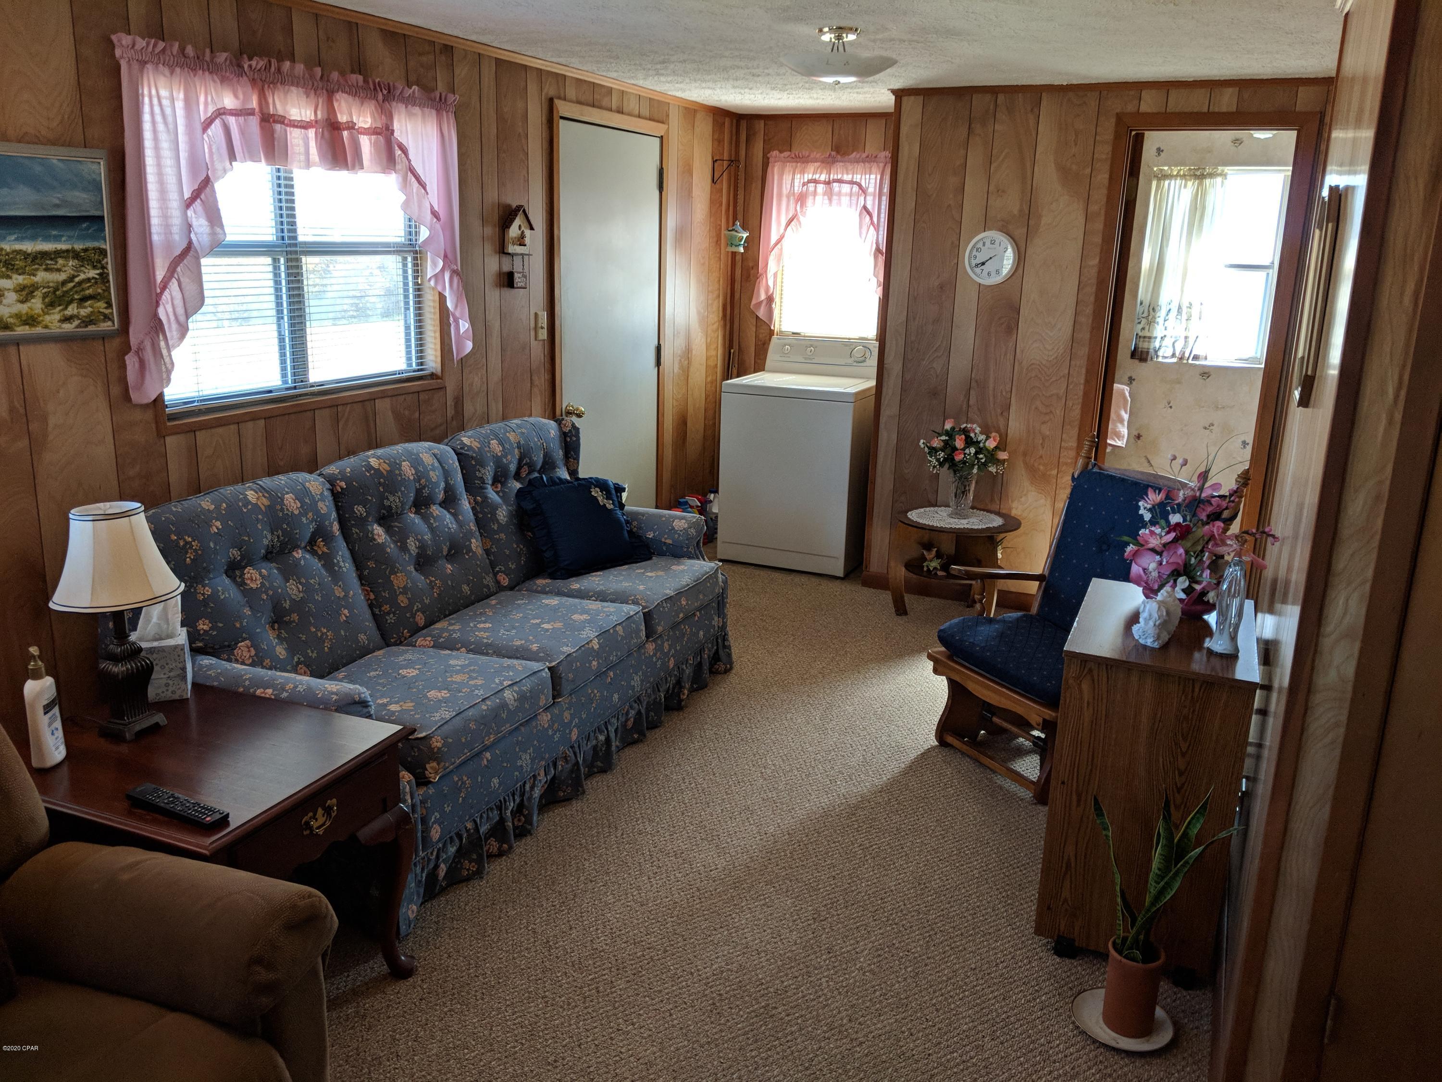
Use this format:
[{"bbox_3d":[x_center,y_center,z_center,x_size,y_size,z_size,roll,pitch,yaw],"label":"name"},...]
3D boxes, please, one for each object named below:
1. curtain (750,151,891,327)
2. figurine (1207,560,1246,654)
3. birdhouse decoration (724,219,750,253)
[{"bbox_3d":[0.526,-1.538,5.791,0.760,0.880,0.110,8,17,23],"label":"curtain"},{"bbox_3d":[1.117,0.141,2.469,0.060,0.212,0.070,-10,19,-36],"label":"figurine"},{"bbox_3d":[0.072,-1.553,5.742,0.120,0.160,0.120,-13,21,-42],"label":"birdhouse decoration"}]

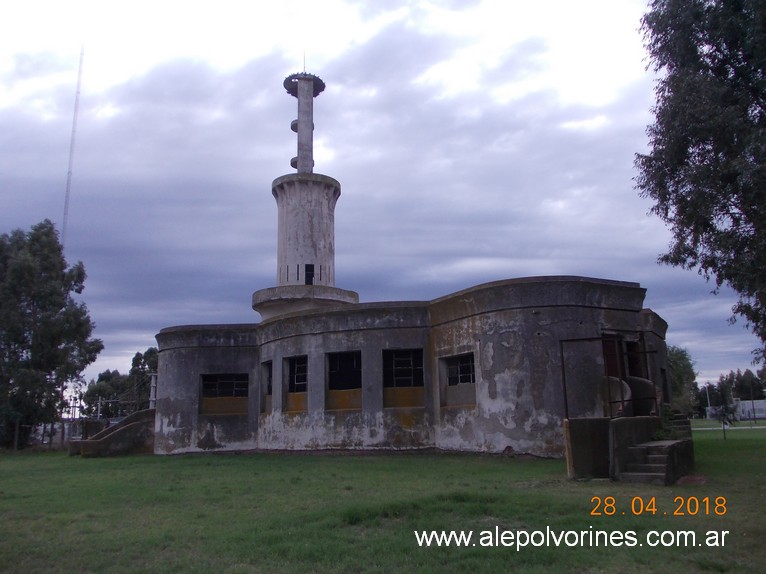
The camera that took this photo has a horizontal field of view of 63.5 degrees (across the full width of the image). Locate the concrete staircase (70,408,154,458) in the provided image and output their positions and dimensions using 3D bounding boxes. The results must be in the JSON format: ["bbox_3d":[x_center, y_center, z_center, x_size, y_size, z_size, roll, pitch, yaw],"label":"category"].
[{"bbox_3d":[-14.114,7.697,32.777,3.800,2.250,2.000,9,-16,-40],"label":"concrete staircase"}]

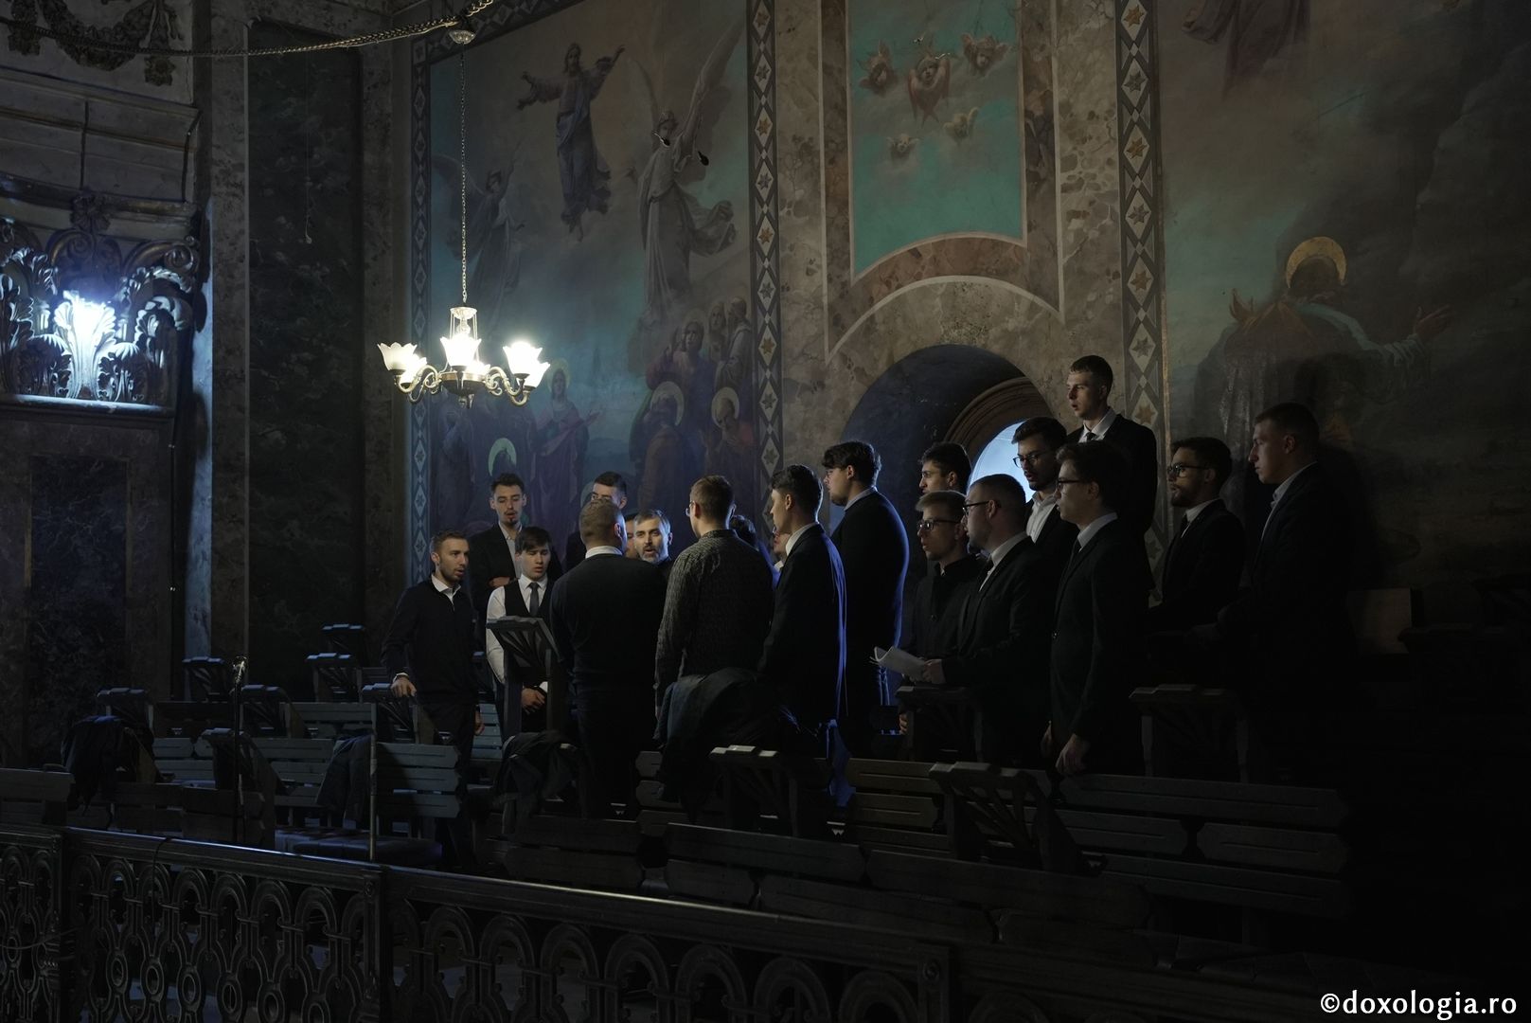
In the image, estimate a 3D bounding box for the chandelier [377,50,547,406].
[{"bbox_3d":[-1.201,-1.128,7.250,0.670,1.432,0.670,-1,-4,0],"label":"chandelier"}]

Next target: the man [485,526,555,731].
[{"bbox_3d":[-1.147,0.954,8.939,0.500,1.760,0.340,0,-4,-12],"label":"man"}]

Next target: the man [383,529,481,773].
[{"bbox_3d":[-1.599,0.981,8.838,0.540,1.780,0.400,2,-5,-33],"label":"man"}]

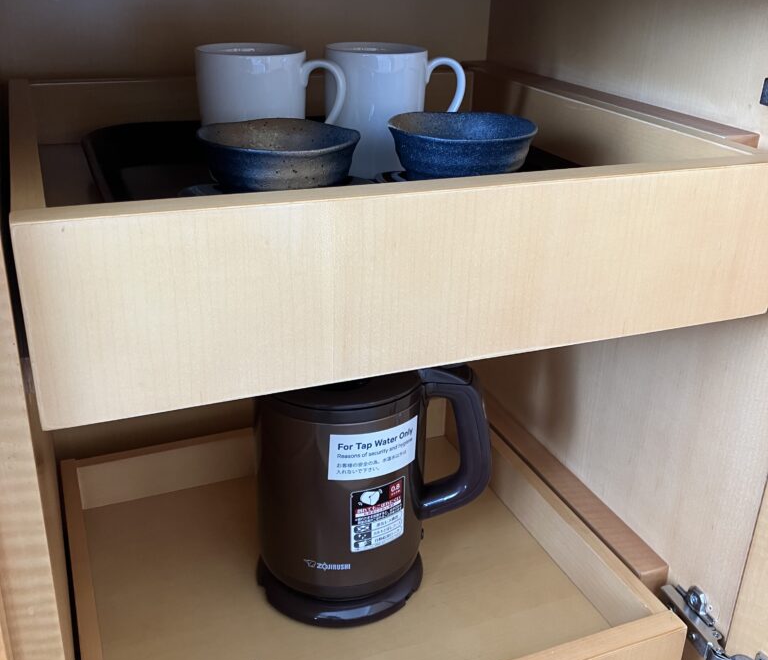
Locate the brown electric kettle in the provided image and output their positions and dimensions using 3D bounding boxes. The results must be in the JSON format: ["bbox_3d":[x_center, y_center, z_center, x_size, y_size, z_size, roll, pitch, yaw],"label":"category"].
[{"bbox_3d":[-0.014,0.118,0.691,0.203,0.214,0.143,4,25,4],"label":"brown electric kettle"}]

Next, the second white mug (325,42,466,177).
[{"bbox_3d":[0.007,-0.164,0.617,0.101,0.087,0.074,5,25,6],"label":"second white mug"}]

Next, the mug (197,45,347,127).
[{"bbox_3d":[-0.078,-0.149,0.578,0.101,0.087,0.074,3,25,2],"label":"mug"}]

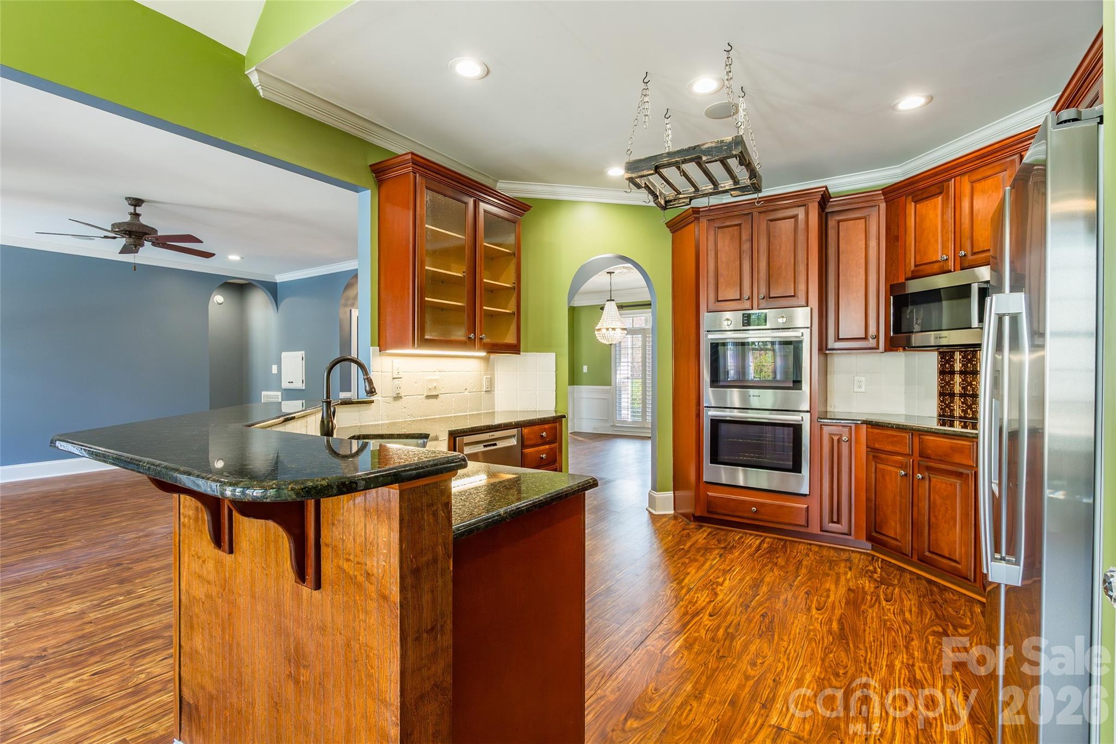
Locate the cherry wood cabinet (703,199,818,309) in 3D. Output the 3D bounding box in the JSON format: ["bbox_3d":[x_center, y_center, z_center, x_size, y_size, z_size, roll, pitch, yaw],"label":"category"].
[{"bbox_3d":[1.652,-0.870,3.988,0.830,0.800,0.620,0,1,32],"label":"cherry wood cabinet"}]

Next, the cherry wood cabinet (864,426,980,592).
[{"bbox_3d":[2.467,0.797,3.075,0.615,0.855,0.760,0,1,-13],"label":"cherry wood cabinet"}]

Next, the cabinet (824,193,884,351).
[{"bbox_3d":[2.261,-0.715,3.776,0.379,1.163,0.390,0,1,32],"label":"cabinet"}]

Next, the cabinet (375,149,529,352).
[{"bbox_3d":[-0.707,-0.714,3.519,0.385,1.171,1.135,0,1,34],"label":"cabinet"}]

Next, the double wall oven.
[{"bbox_3d":[1.627,0.203,3.966,0.755,1.337,0.600,0,1,32],"label":"double wall oven"}]

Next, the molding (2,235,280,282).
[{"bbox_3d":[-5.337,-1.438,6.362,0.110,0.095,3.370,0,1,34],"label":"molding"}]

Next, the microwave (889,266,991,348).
[{"bbox_3d":[2.561,-0.381,3.088,0.435,0.432,0.755,0,1,-13],"label":"microwave"}]

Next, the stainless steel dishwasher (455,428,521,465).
[{"bbox_3d":[-0.655,0.799,3.300,0.605,0.850,0.600,0,1,34],"label":"stainless steel dishwasher"}]

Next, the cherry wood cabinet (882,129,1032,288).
[{"bbox_3d":[2.578,-0.953,3.114,0.400,0.675,0.900,0,1,-13],"label":"cherry wood cabinet"}]

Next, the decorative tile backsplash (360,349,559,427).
[{"bbox_3d":[-0.646,0.086,3.694,0.362,0.491,1.627,0,1,37],"label":"decorative tile backsplash"}]

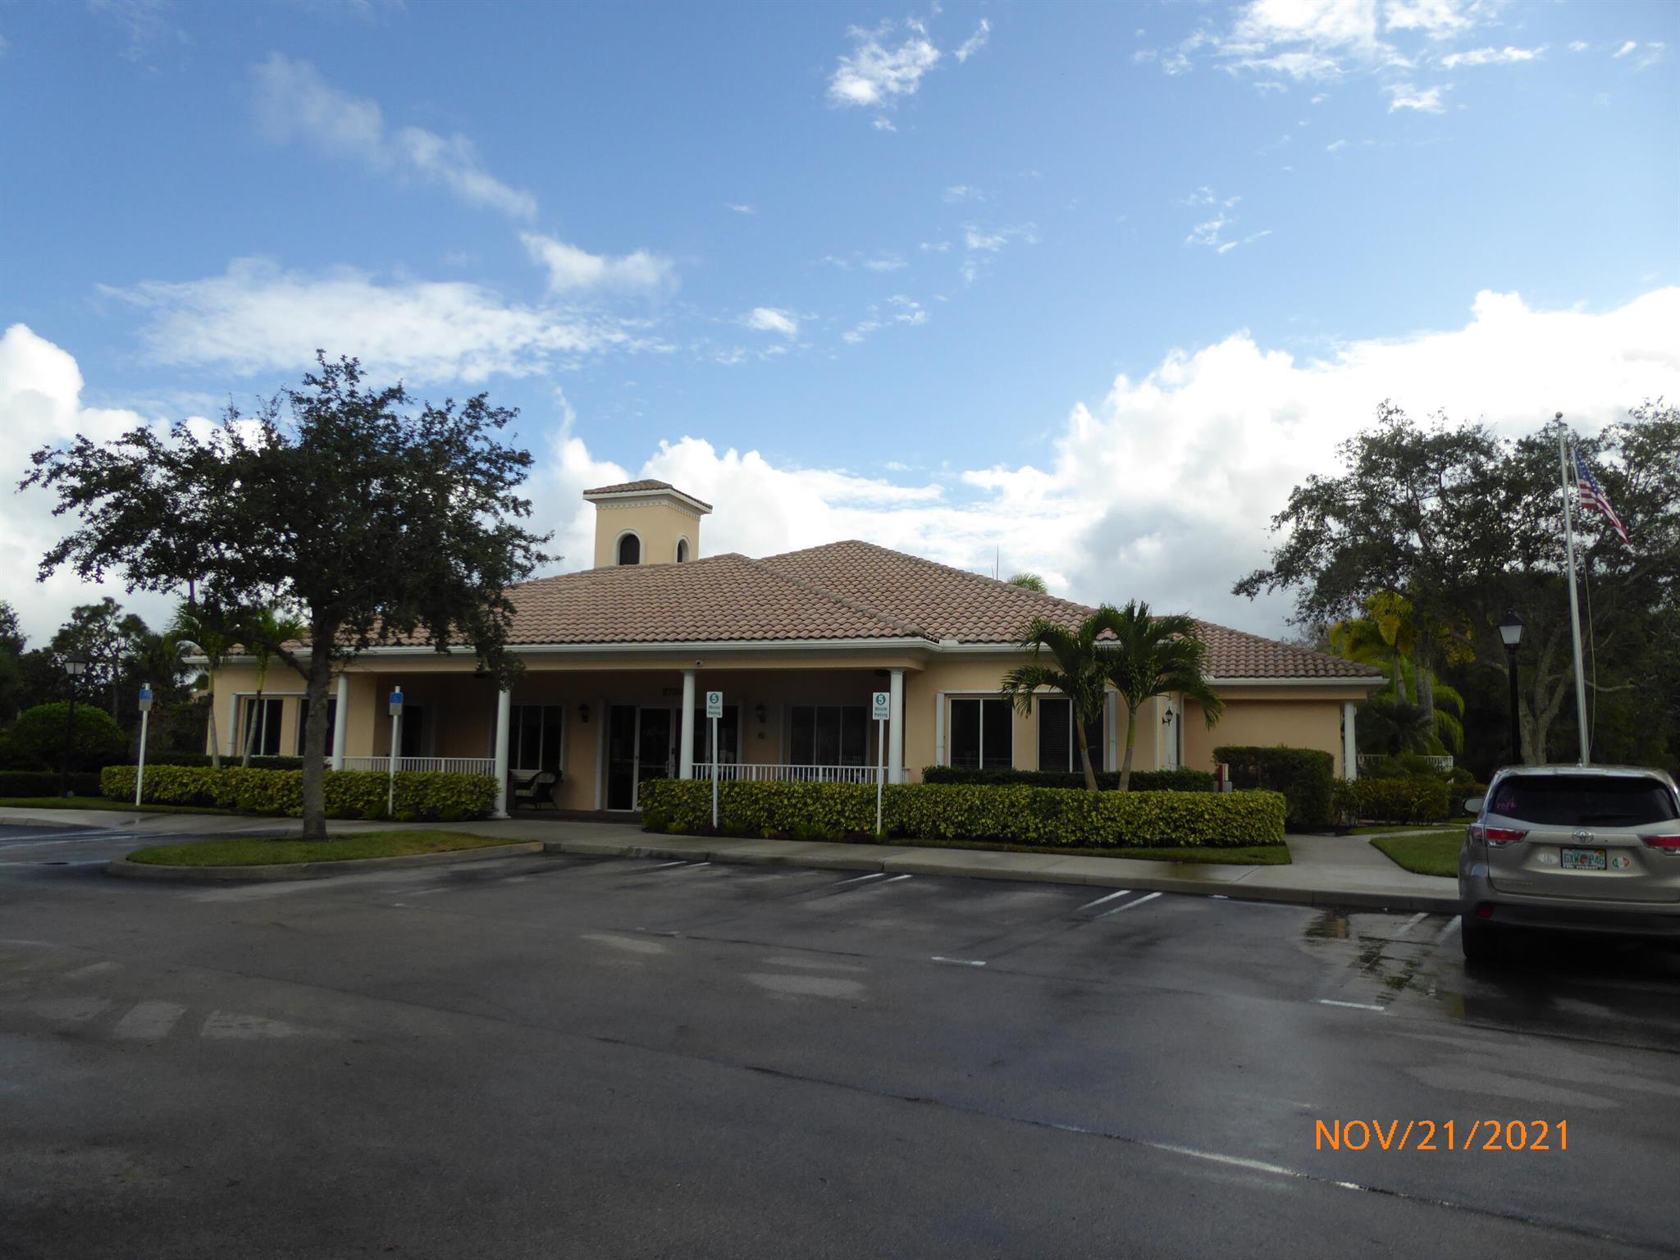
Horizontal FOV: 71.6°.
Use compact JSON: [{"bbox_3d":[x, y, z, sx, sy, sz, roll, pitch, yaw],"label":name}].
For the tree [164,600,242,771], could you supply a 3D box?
[{"bbox_3d":[-13.734,1.570,25.355,1.860,4.433,1.860,-1,-7,18],"label":"tree"}]

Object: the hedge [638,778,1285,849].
[{"bbox_3d":[1.691,3.051,19.617,10.843,0.880,0.850,-1,-7,18],"label":"hedge"}]

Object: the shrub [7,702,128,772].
[{"bbox_3d":[-19.253,2.951,28.961,2.500,2.280,2.500,-1,-7,18],"label":"shrub"}]

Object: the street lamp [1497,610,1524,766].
[{"bbox_3d":[9.858,1.397,17.018,0.330,3.401,0.330,-1,-7,18],"label":"street lamp"}]

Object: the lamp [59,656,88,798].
[{"bbox_3d":[-17.836,2.232,27.009,0.330,3.294,0.330,-1,-7,18],"label":"lamp"}]

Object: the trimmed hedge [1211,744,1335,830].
[{"bbox_3d":[8.818,3.238,23.788,2.221,1.671,1.500,-1,-7,18],"label":"trimmed hedge"}]

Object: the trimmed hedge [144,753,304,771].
[{"bbox_3d":[-13.022,3.307,25.461,4.903,1.078,0.850,-1,-7,18],"label":"trimmed hedge"}]

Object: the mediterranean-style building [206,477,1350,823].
[{"bbox_3d":[-0.324,0.107,29.670,25.800,9.001,17.070,-1,-7,18],"label":"mediterranean-style building"}]

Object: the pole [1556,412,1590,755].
[{"bbox_3d":[11.174,-0.043,17.632,0.160,6.659,0.160,-1,-7,18],"label":"pole"}]

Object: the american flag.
[{"bbox_3d":[11.728,-2.047,17.900,0.760,1.420,0.360,-1,-7,18],"label":"american flag"}]

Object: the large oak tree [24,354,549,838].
[{"bbox_3d":[-7.981,-0.588,17.133,6.800,7.168,6.800,-1,-7,18],"label":"large oak tree"}]

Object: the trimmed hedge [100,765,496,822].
[{"bbox_3d":[-11.049,3.264,23.671,9.490,0.830,0.850,-1,-7,18],"label":"trimmed hedge"}]

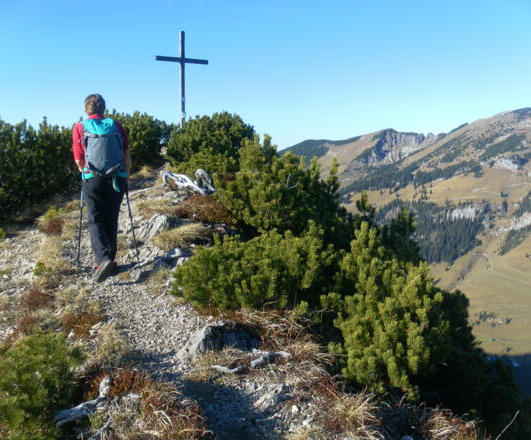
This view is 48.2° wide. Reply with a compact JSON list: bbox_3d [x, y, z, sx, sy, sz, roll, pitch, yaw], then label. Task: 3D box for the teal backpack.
[{"bbox_3d":[-1.456,-0.640,5.350,0.380,0.550,0.280,-1,3,-14],"label":"teal backpack"}]

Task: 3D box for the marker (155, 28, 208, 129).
[{"bbox_3d":[-3.205,-5.174,23.000,2.050,4.340,0.160,-1,3,-22],"label":"marker"}]

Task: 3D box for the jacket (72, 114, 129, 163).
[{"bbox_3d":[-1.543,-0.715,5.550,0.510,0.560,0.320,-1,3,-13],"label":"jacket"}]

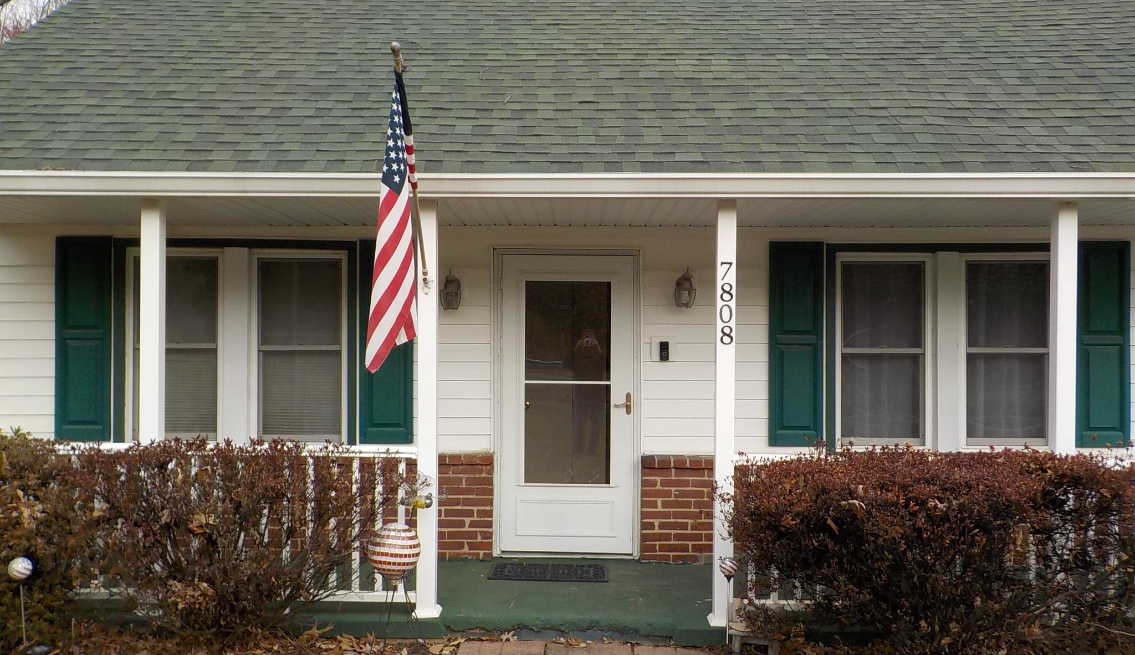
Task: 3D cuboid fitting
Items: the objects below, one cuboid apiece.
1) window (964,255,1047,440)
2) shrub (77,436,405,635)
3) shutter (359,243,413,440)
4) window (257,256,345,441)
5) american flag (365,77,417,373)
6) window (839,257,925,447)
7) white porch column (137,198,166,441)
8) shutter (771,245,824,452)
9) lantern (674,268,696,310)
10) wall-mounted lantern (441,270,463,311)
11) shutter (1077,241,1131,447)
[{"bbox_3d":[2.955,0.163,6.576,0.600,1.260,0.100,0,0,1],"label":"window"},{"bbox_3d":[-1.655,1.064,4.970,1.600,1.030,0.800,0,0,1],"label":"shrub"},{"bbox_3d":[-1.232,0.098,6.698,0.378,1.390,0.040,0,0,1],"label":"shutter"},{"bbox_3d":[-1.833,0.147,6.749,0.614,1.271,0.080,0,0,1],"label":"window"},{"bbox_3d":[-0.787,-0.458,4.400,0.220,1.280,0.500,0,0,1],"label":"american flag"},{"bbox_3d":[2.149,0.175,6.705,0.586,1.259,0.080,0,0,1],"label":"window"},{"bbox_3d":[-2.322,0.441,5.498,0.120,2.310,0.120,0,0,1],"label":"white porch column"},{"bbox_3d":[1.555,0.114,6.667,0.378,1.390,0.040,0,0,1],"label":"shutter"},{"bbox_3d":[0.779,-0.256,6.519,0.155,0.275,0.190,0,0,1],"label":"lantern"},{"bbox_3d":[-0.784,-0.252,6.630,0.150,0.278,0.180,0,0,1],"label":"wall-mounted lantern"},{"bbox_3d":[3.617,0.114,6.645,0.378,1.390,0.040,0,0,1],"label":"shutter"}]

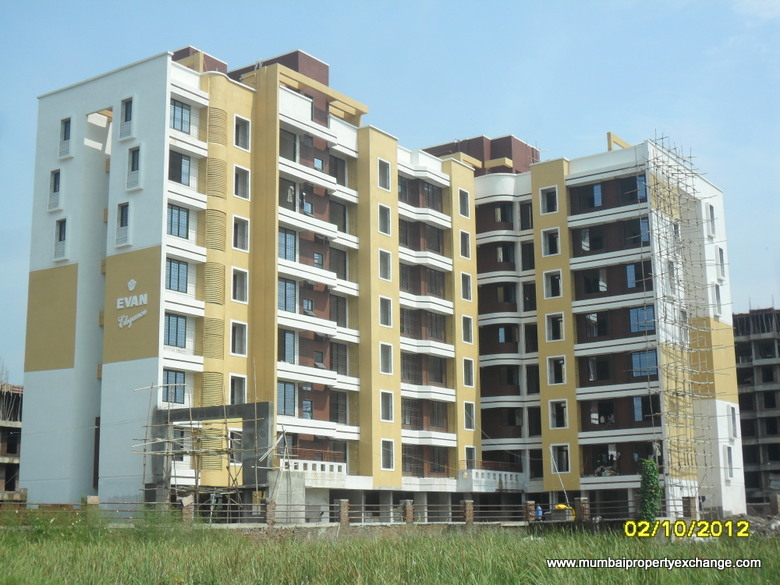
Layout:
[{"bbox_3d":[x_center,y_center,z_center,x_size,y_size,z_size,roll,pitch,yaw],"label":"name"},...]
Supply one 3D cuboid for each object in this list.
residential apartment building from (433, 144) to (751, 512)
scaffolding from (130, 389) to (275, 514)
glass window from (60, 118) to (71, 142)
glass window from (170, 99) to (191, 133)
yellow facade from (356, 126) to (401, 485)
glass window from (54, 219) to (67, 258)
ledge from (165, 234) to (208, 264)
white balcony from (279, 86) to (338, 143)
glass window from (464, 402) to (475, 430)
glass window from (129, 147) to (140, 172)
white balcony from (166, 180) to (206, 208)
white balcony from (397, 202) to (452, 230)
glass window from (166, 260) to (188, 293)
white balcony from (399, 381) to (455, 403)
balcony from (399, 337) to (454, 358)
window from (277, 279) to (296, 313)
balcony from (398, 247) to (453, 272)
[{"bbox_3d":[13.715,2.750,86.047,18.321,27.481,14.480,-8,-14,34],"label":"residential apartment building"},{"bbox_3d":[-8.776,7.812,54.983,7.500,6.200,1.600,-8,-14,34],"label":"scaffolding"},{"bbox_3d":[-18.284,-9.187,66.418,0.800,1.260,0.200,-8,-14,34],"label":"glass window"},{"bbox_3d":[-11.379,-9.544,63.407,0.180,1.670,1.730,-8,-14,34],"label":"glass window"},{"bbox_3d":[-0.636,0.834,73.327,1.015,22.379,3.152,-8,-14,34],"label":"yellow facade"},{"bbox_3d":[-18.220,-2.958,64.867,0.860,2.150,0.120,-8,-14,34],"label":"glass window"},{"bbox_3d":[-11.004,-2.187,61.932,0.730,0.800,3.000,-8,-14,34],"label":"ledge"},{"bbox_3d":[-5.081,-10.376,69.863,0.758,2.187,5.467,-8,-14,34],"label":"white balcony"},{"bbox_3d":[5.290,8.298,78.488,0.200,1.710,1.240,-8,-14,34],"label":"glass window"},{"bbox_3d":[-13.654,-7.132,62.961,0.798,1.330,0.197,-8,-14,34],"label":"glass window"},{"bbox_3d":[-11.044,-5.078,62.784,0.670,0.837,2.955,-8,-14,34],"label":"white balcony"},{"bbox_3d":[2.167,-5.042,77.812,1.113,0.749,5.664,-8,-14,34],"label":"white balcony"},{"bbox_3d":[-11.294,-0.889,61.873,0.120,1.660,1.780,-8,-14,34],"label":"glass window"},{"bbox_3d":[2.247,6.535,76.154,1.300,0.820,5.550,-8,-14,34],"label":"white balcony"},{"bbox_3d":[2.210,3.600,76.744,1.300,0.830,5.550,-8,-14,34],"label":"balcony"},{"bbox_3d":[-5.908,0.217,66.619,0.120,2.050,1.810,-8,-14,34],"label":"window"},{"bbox_3d":[2.137,-2.160,77.904,1.300,0.880,5.550,-8,-14,34],"label":"balcony"}]

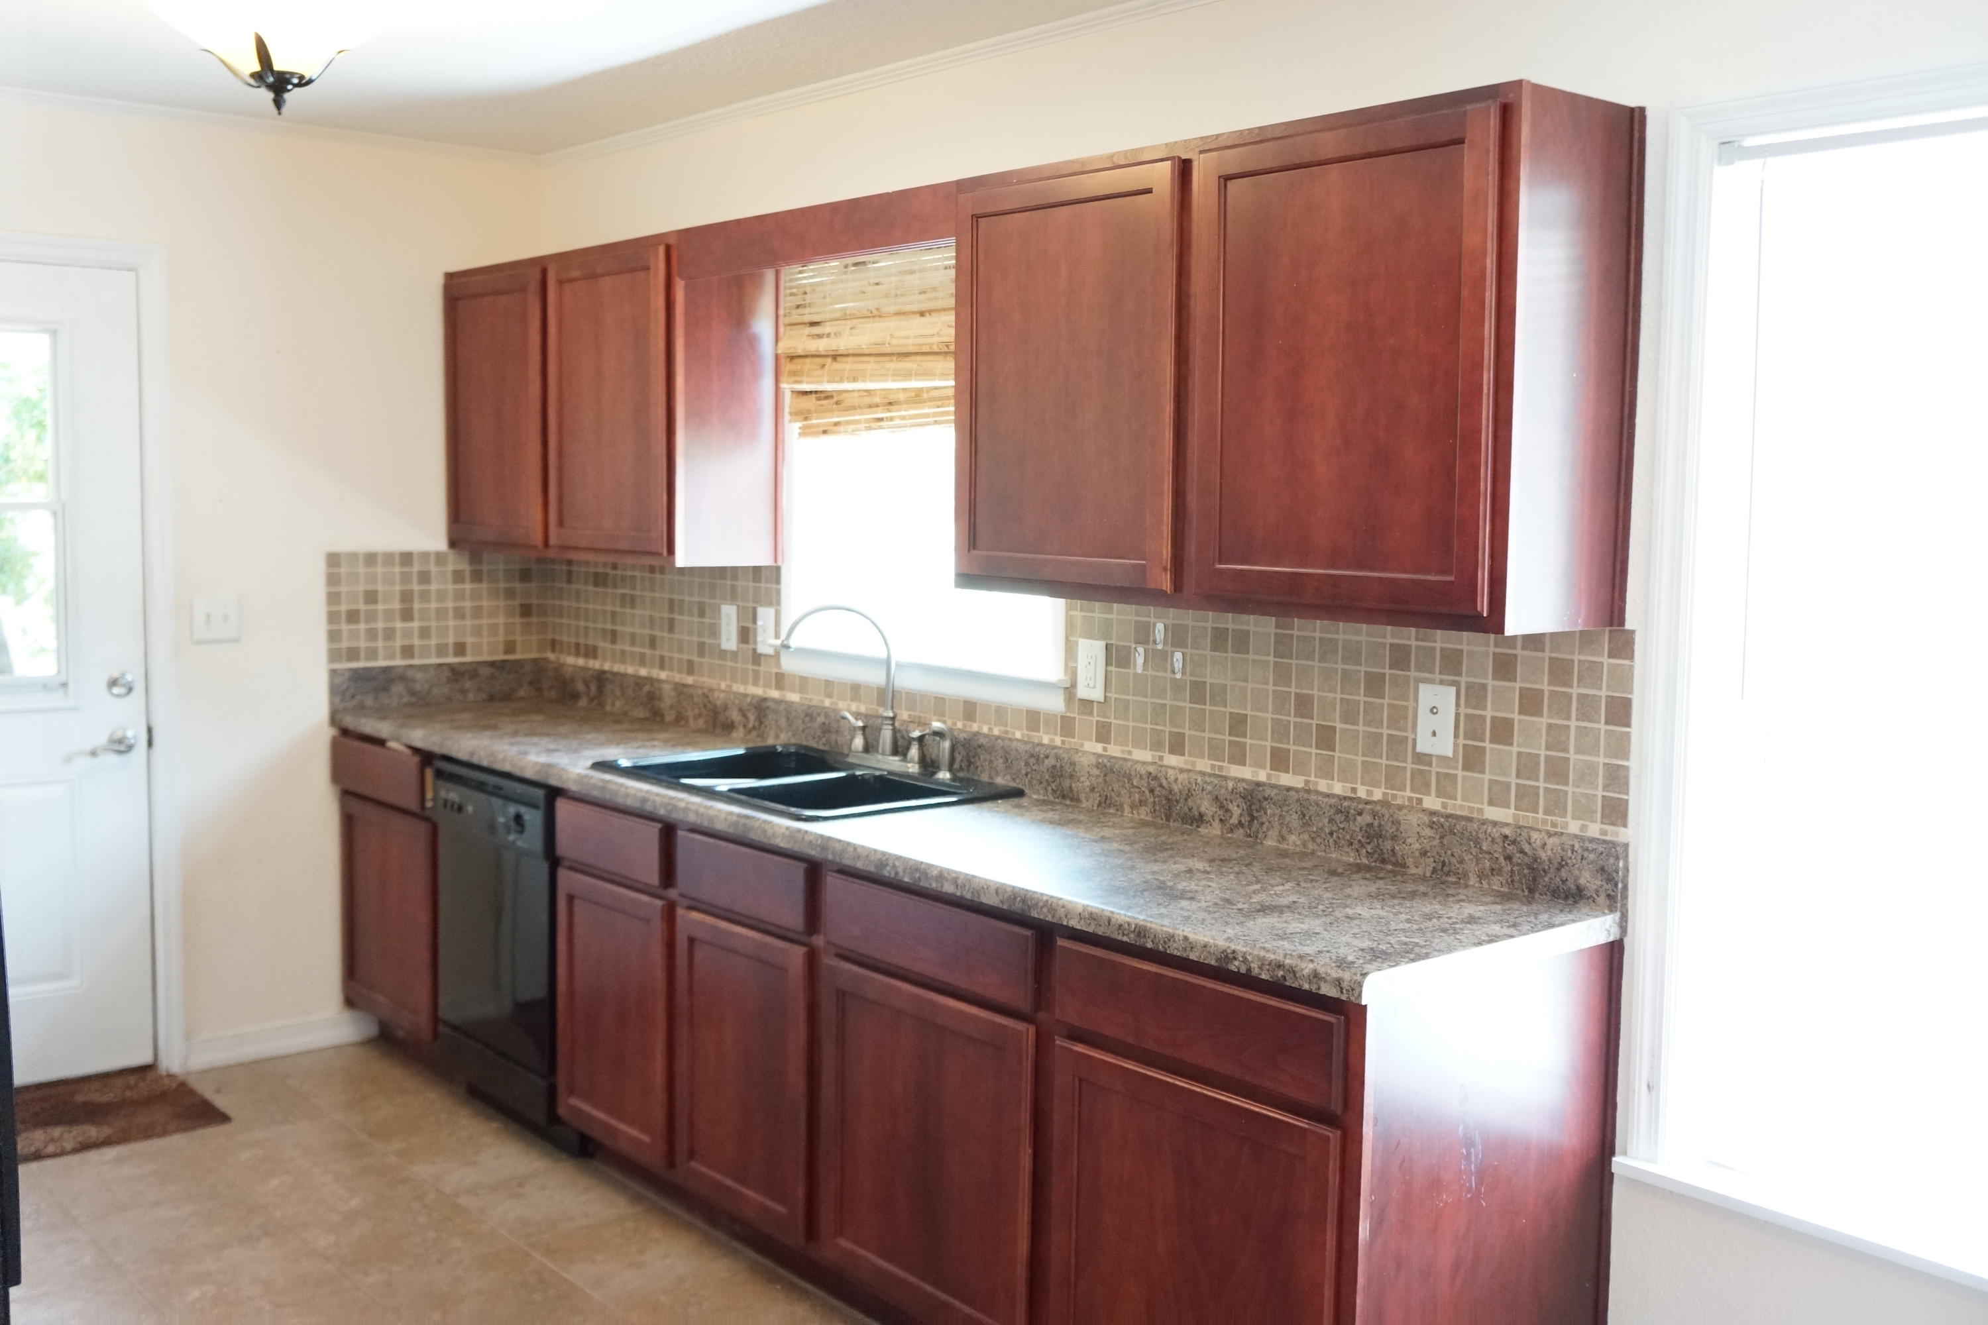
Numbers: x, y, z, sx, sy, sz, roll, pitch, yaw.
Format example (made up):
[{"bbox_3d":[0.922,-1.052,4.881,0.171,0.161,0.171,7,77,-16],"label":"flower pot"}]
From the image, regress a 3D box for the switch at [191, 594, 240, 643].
[{"bbox_3d":[-2.004,-0.113,4.705,0.120,0.121,0.012,-4,7,-41],"label":"switch"}]

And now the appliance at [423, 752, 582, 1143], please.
[{"bbox_3d":[-0.947,0.670,4.462,0.610,0.860,0.605,-4,7,-41],"label":"appliance"}]

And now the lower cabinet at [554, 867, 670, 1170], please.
[{"bbox_3d":[-0.584,0.730,4.045,0.597,0.560,0.483,-4,7,-41],"label":"lower cabinet"}]

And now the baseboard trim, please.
[{"bbox_3d":[-1.911,1.008,4.905,0.515,0.085,0.016,-4,7,-41],"label":"baseboard trim"}]

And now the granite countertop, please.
[{"bbox_3d":[-0.417,0.274,3.849,0.637,0.043,3.446,-4,7,-41],"label":"granite countertop"}]

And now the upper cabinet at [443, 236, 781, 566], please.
[{"bbox_3d":[-1.021,-0.652,4.710,0.320,0.762,1.213,-4,7,-41],"label":"upper cabinet"}]

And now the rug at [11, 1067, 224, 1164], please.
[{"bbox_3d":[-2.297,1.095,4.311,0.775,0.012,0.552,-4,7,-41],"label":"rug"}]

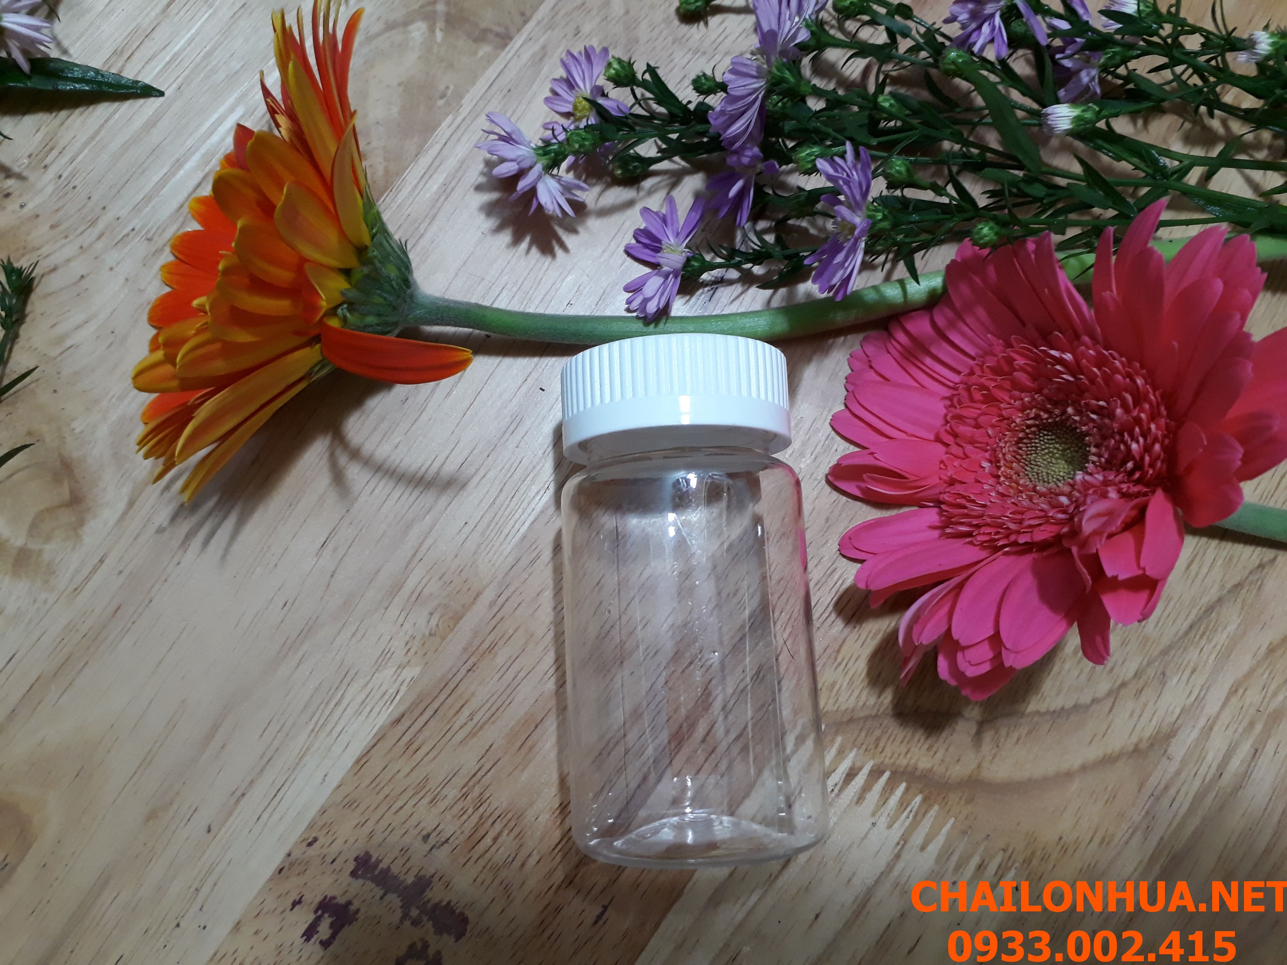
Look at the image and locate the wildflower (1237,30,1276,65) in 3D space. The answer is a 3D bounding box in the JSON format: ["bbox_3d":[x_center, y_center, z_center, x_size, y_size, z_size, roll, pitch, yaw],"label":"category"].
[{"bbox_3d":[0.143,-0.102,0.234,0.008,0.008,0.008,-18,77,12],"label":"wildflower"}]

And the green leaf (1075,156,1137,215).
[{"bbox_3d":[0.104,-0.067,0.226,0.018,0.003,0.004,39,80,8],"label":"green leaf"}]

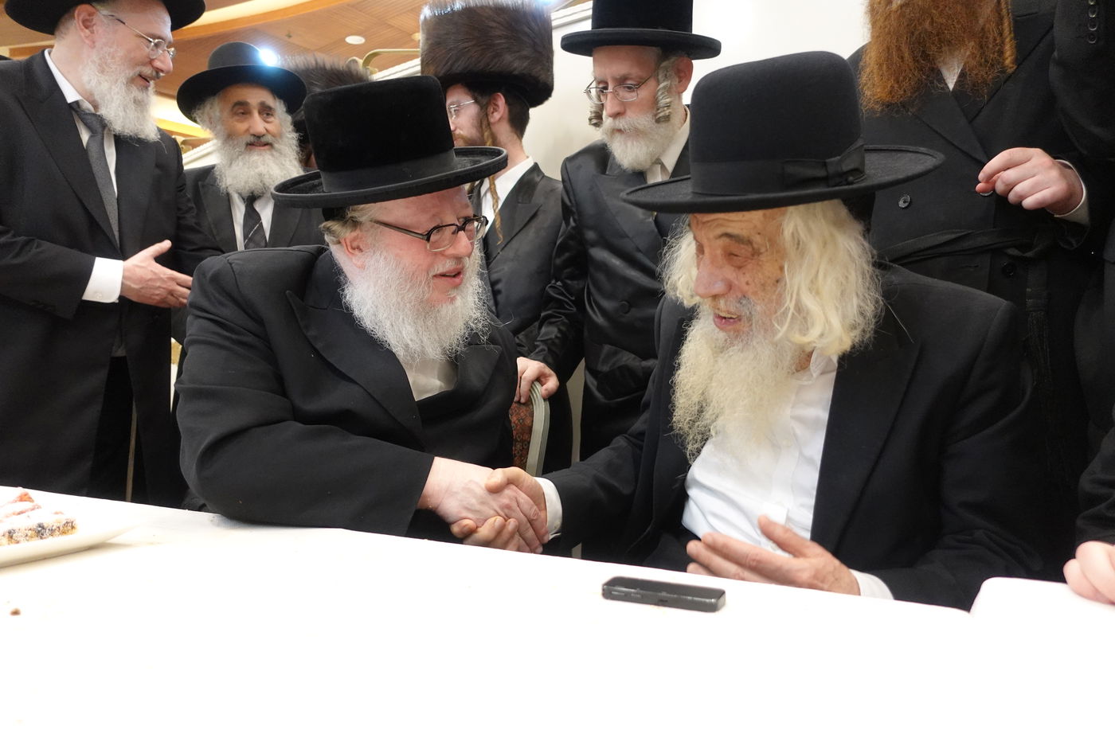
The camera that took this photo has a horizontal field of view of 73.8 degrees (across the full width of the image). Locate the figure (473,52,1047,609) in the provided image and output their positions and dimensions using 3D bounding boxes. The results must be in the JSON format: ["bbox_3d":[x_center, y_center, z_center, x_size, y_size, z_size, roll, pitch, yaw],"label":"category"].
[{"bbox_3d":[0.215,0.325,0.820,0.660,1.320,0.780,-2,-4,30],"label":"figure"}]

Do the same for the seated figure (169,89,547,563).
[{"bbox_3d":[-0.250,0.295,1.040,0.630,1.370,0.780,2,-4,-29],"label":"seated figure"}]

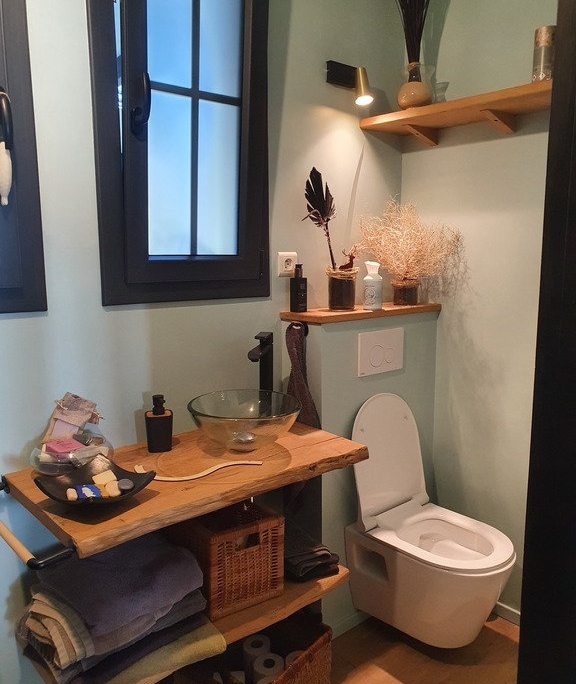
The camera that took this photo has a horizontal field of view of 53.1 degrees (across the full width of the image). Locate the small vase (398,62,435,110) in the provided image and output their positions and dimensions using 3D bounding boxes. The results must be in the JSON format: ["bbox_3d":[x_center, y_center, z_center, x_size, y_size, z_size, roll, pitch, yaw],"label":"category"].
[{"bbox_3d":[0.466,-0.921,2.097,0.126,0.183,0.126,0,9,0],"label":"small vase"}]

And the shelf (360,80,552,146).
[{"bbox_3d":[0.660,-0.757,1.946,0.254,0.093,0.872,-8,12,-40],"label":"shelf"}]

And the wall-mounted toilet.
[{"bbox_3d":[0.517,0.616,1.992,0.366,0.812,0.529,-8,12,-40],"label":"wall-mounted toilet"}]

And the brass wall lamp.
[{"bbox_3d":[0.234,-0.926,2.061,0.175,0.141,0.100,-8,12,-40],"label":"brass wall lamp"}]

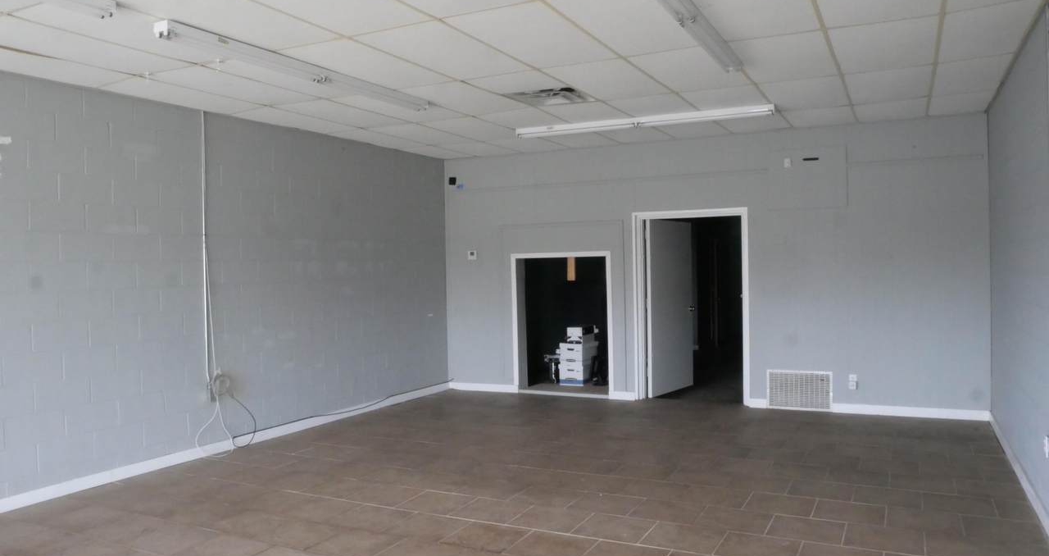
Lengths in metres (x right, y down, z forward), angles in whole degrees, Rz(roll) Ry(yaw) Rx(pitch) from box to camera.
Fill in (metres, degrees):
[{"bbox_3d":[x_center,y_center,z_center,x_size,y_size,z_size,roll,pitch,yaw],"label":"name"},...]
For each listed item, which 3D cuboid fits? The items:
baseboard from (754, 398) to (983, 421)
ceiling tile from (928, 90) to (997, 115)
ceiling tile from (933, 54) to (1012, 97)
[{"bbox_3d":[3.395,1.316,7.299,2.175,0.092,0.015,-1,1,24],"label":"baseboard"},{"bbox_3d":[3.808,-1.531,6.360,0.480,0.024,1.050,0,2,27],"label":"ceiling tile"},{"bbox_3d":[3.383,-1.530,5.538,0.470,0.020,1.212,-1,1,26],"label":"ceiling tile"}]

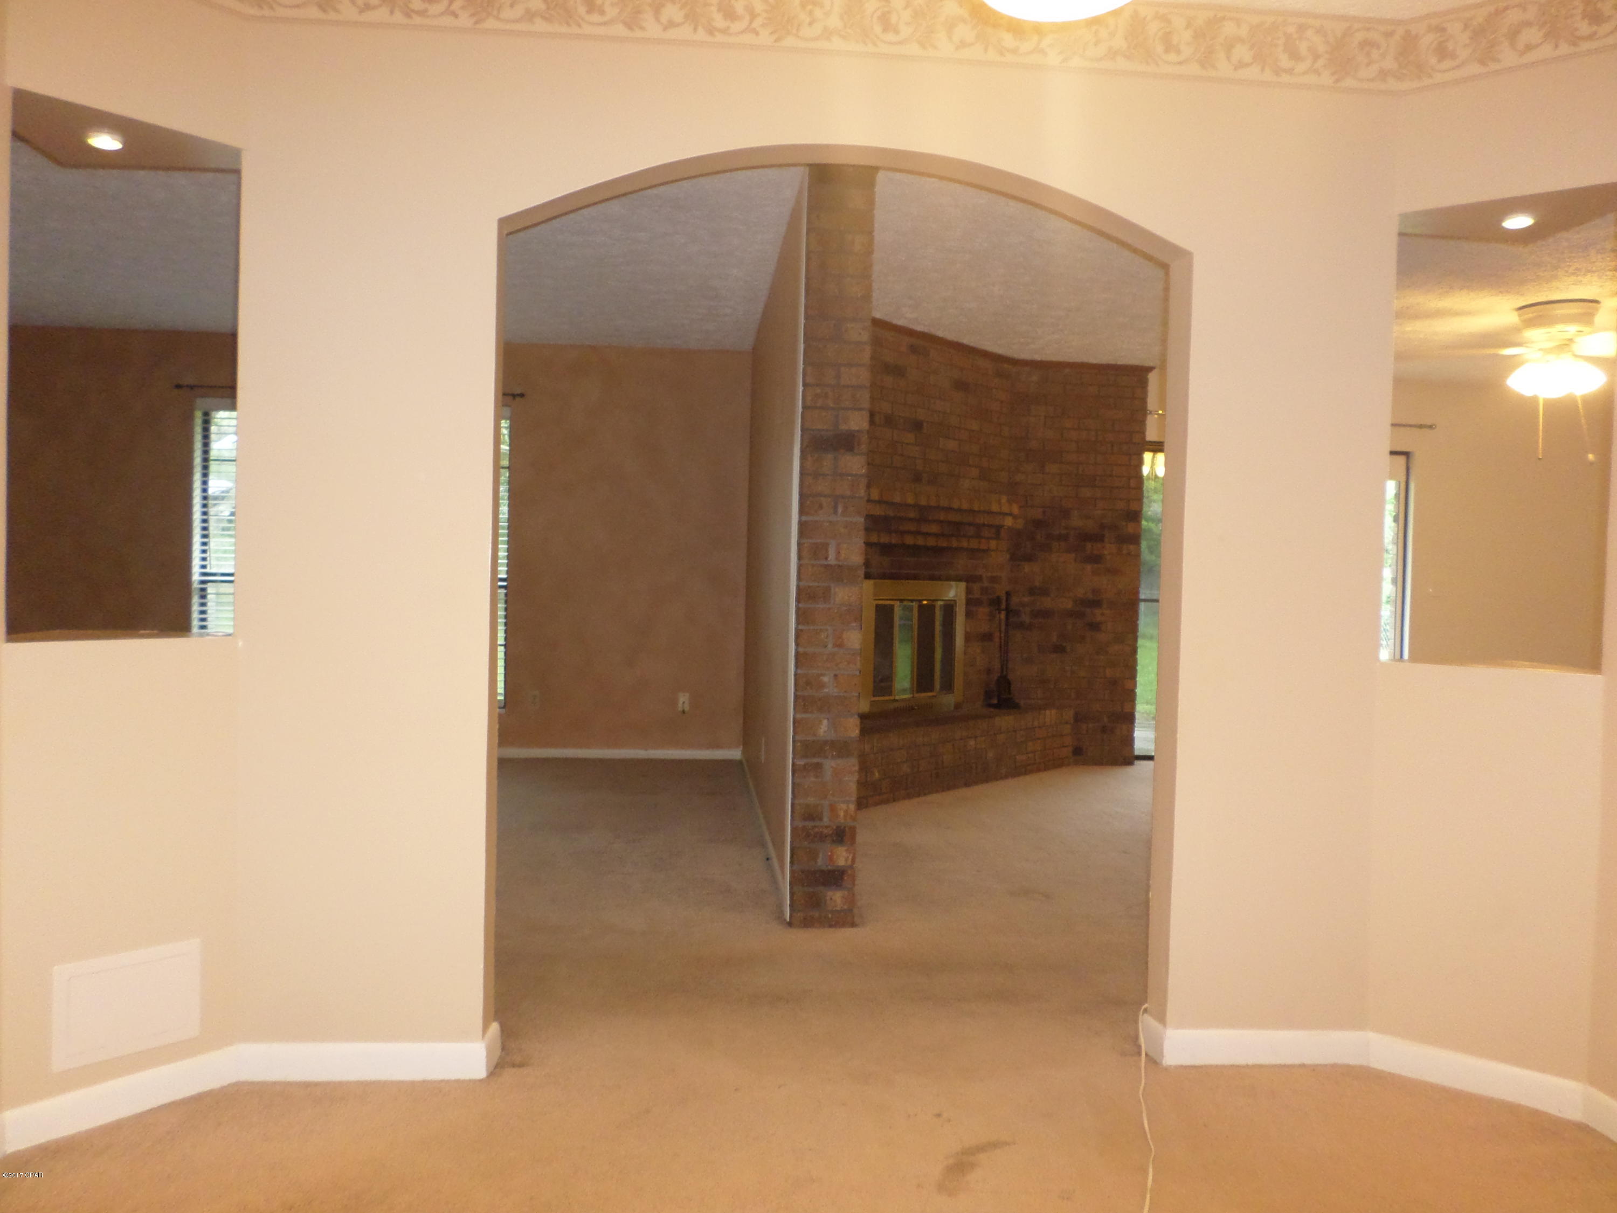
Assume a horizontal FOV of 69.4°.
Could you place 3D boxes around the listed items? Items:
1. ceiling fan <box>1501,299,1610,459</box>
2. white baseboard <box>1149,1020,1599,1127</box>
[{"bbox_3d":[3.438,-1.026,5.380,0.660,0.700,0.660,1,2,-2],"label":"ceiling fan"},{"bbox_3d":[1.235,1.034,2.602,0.828,0.087,0.300,1,2,-2],"label":"white baseboard"}]

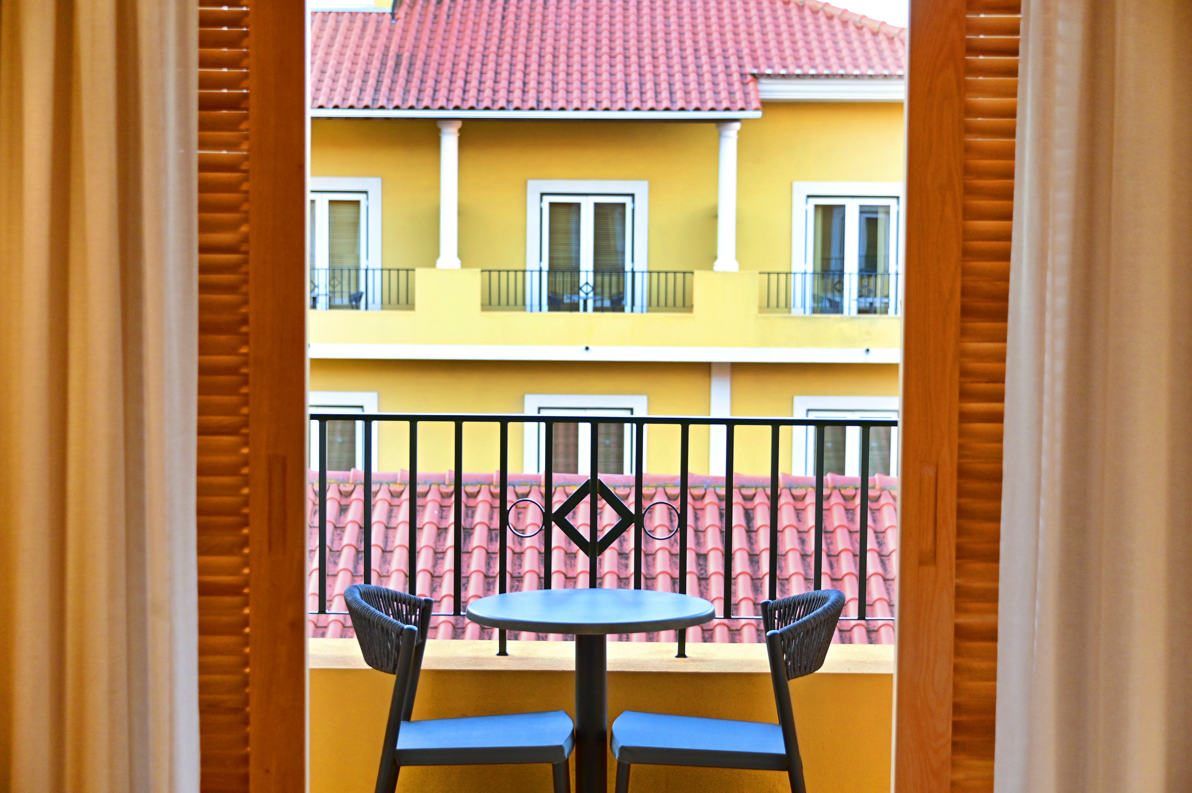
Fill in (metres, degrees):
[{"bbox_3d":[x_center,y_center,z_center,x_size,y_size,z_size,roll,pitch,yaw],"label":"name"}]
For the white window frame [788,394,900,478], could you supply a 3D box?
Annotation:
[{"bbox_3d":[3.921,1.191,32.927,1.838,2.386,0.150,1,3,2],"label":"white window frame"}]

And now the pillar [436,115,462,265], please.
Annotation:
[{"bbox_3d":[-2.134,-2.939,31.346,0.368,2.156,0.370,1,3,2],"label":"pillar"}]

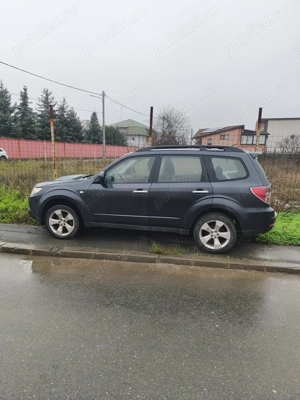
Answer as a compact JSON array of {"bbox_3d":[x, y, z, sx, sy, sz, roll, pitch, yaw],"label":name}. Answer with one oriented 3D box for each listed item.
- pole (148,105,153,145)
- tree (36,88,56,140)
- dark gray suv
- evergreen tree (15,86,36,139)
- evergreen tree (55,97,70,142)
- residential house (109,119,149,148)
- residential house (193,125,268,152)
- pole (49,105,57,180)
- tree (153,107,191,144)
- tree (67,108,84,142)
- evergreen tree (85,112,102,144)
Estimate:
[{"bbox_3d":[0.022,-1.227,7.808,0.085,2.870,0.085,1,10,0],"label":"pole"},{"bbox_3d":[-14.327,-10.360,37.337,3.400,9.903,3.400,1,10,0],"label":"tree"},{"bbox_3d":[-0.022,-0.173,5.159,4.560,1.690,1.830,3,10,10],"label":"dark gray suv"},{"bbox_3d":[-15.631,-9.531,33.934,3.500,9.374,3.500,1,10,0],"label":"evergreen tree"},{"bbox_3d":[-12.976,-10.604,40.334,3.200,9.419,3.200,1,10,0],"label":"evergreen tree"},{"bbox_3d":[-5.024,-14.650,64.464,10.500,9.631,10.000,4,10,14],"label":"residential house"},{"bbox_3d":[13.850,-9.459,46.002,12.000,6.451,9.000,3,10,9],"label":"residential house"},{"bbox_3d":[-2.896,-1.329,7.983,0.085,2.870,0.085,1,10,0],"label":"pole"},{"bbox_3d":[3.446,-10.904,44.779,6.400,9.276,6.400,1,10,0],"label":"tree"},{"bbox_3d":[-12.219,-10.574,43.381,3.200,8.352,3.200,1,10,0],"label":"tree"},{"bbox_3d":[-10.110,-11.341,47.806,3.400,8.444,3.400,1,10,0],"label":"evergreen tree"}]

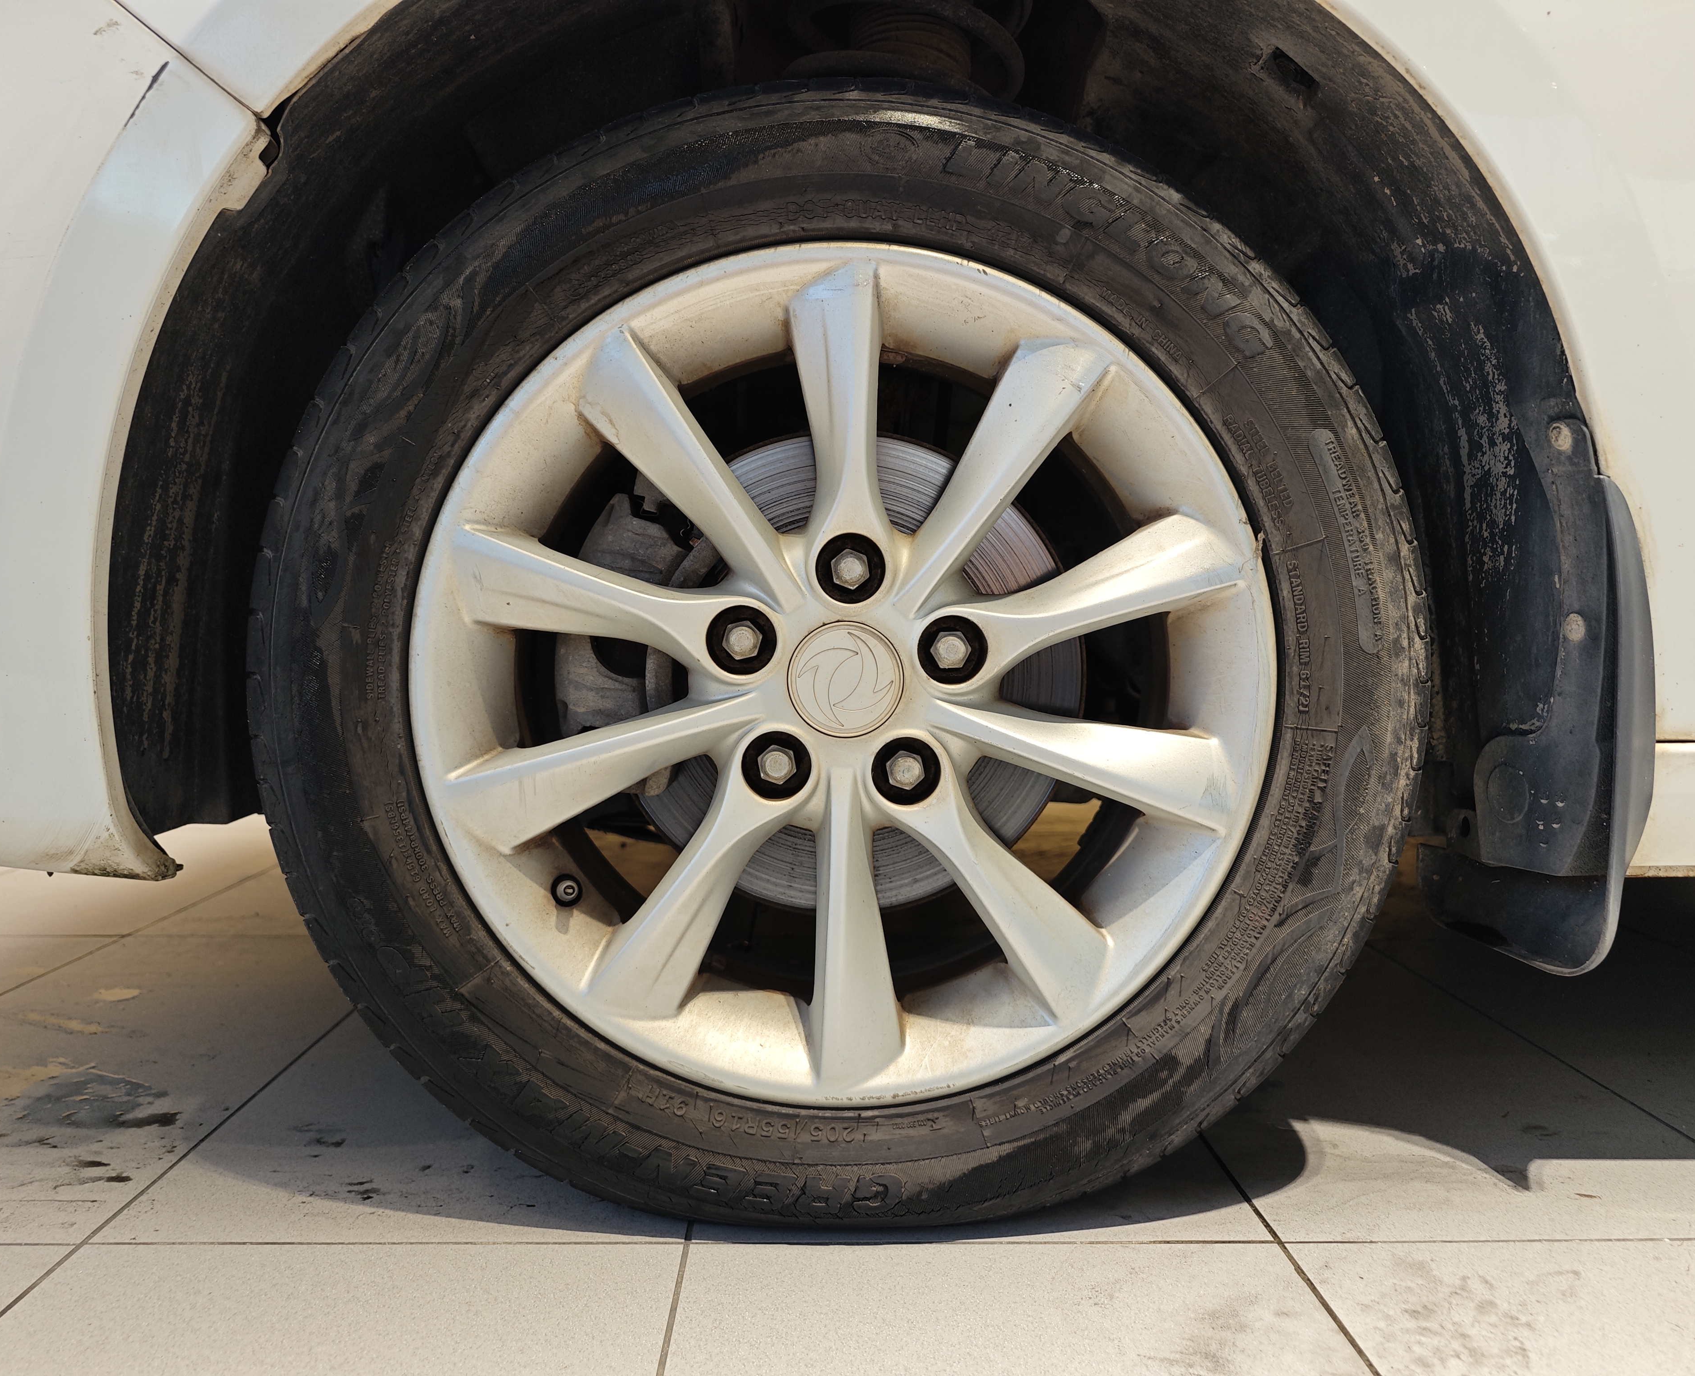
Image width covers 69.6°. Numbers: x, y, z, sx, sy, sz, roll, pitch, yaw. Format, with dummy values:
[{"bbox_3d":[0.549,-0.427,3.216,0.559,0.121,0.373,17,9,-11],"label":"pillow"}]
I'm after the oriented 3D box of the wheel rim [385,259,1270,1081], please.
[{"bbox_3d":[-0.002,-0.009,0.714,0.443,0.443,0.183,0,3,-2],"label":"wheel rim"}]

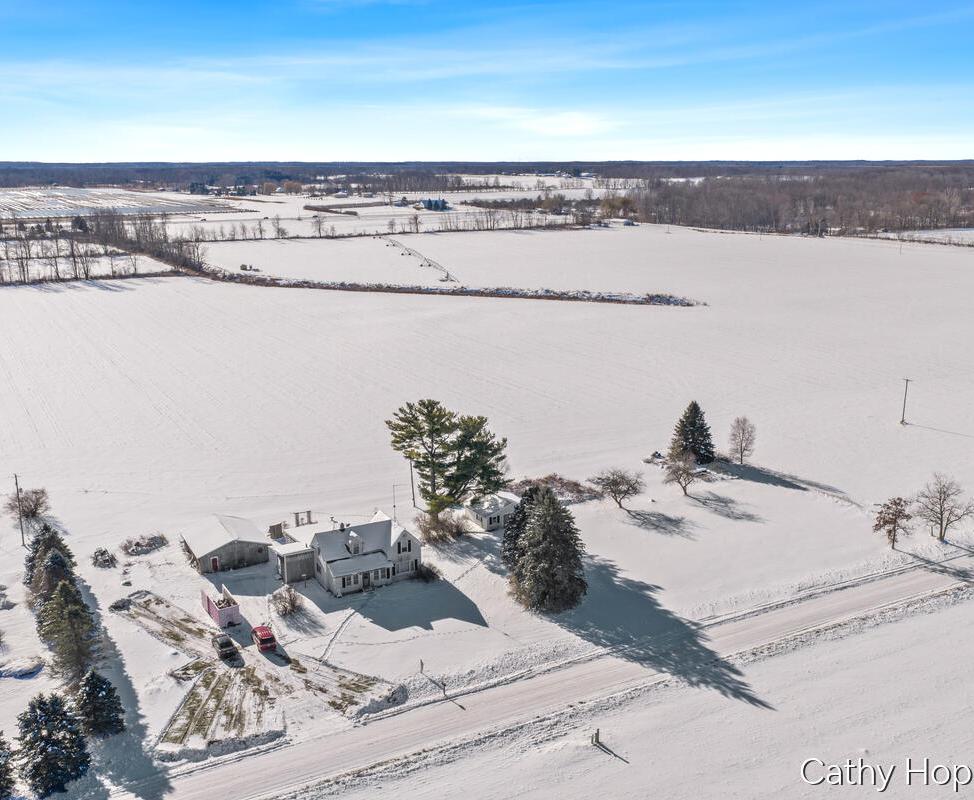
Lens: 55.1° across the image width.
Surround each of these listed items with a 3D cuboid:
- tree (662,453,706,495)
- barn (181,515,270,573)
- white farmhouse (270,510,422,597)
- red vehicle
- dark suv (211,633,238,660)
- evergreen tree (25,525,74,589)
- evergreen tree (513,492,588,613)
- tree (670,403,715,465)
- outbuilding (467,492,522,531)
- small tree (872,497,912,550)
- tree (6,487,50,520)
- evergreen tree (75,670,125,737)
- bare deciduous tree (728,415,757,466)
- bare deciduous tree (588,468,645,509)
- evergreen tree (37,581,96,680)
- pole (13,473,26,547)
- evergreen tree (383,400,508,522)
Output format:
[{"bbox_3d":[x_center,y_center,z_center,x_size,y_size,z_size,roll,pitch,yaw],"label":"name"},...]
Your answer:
[{"bbox_3d":[32.492,12.462,154.326,7.110,6.887,6.755,3,15,12],"label":"tree"},{"bbox_3d":[-37.352,20.080,133.849,10.000,4.300,10.800,-7,16,-26],"label":"barn"},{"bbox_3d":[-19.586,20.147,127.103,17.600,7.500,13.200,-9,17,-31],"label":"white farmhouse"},{"bbox_3d":[-25.669,27.283,107.523,1.820,1.680,4.400,-8,16,-27],"label":"red vehicle"},{"bbox_3d":[-30.760,28.074,108.248,1.850,1.600,4.600,-9,17,-31],"label":"dark suv"},{"bbox_3d":[-57.866,20.109,123.922,7.170,7.511,7.170,-7,16,-26],"label":"evergreen tree"},{"bbox_3d":[8.183,18.515,118.539,9.020,14.870,9.020,0,14,0],"label":"evergreen tree"},{"bbox_3d":[38.866,5.732,175.139,8.550,11.260,8.550,0,14,0],"label":"tree"},{"bbox_3d":[2.232,17.312,147.711,8.800,3.500,7.000,-8,16,-28],"label":"outbuilding"},{"bbox_3d":[57.520,17.547,132.388,5.532,7.884,5.256,7,16,24],"label":"small tree"},{"bbox_3d":[-72.714,16.105,147.858,6.980,5.080,6.980,0,14,0],"label":"tree"},{"bbox_3d":[-38.107,29.197,91.372,4.797,6.057,4.797,-7,16,-24],"label":"evergreen tree"},{"bbox_3d":[46.415,7.477,169.548,5.087,8.917,4.832,4,15,15],"label":"bare deciduous tree"},{"bbox_3d":[20.595,14.251,148.428,8.747,6.398,8.310,2,15,8],"label":"bare deciduous tree"},{"bbox_3d":[-45.756,24.876,101.884,6.140,11.010,6.140,0,14,0],"label":"evergreen tree"},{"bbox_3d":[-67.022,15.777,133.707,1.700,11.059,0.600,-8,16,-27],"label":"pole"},{"bbox_3d":[-6.396,9.380,144.683,18.920,19.530,15.130,0,14,0],"label":"evergreen tree"}]

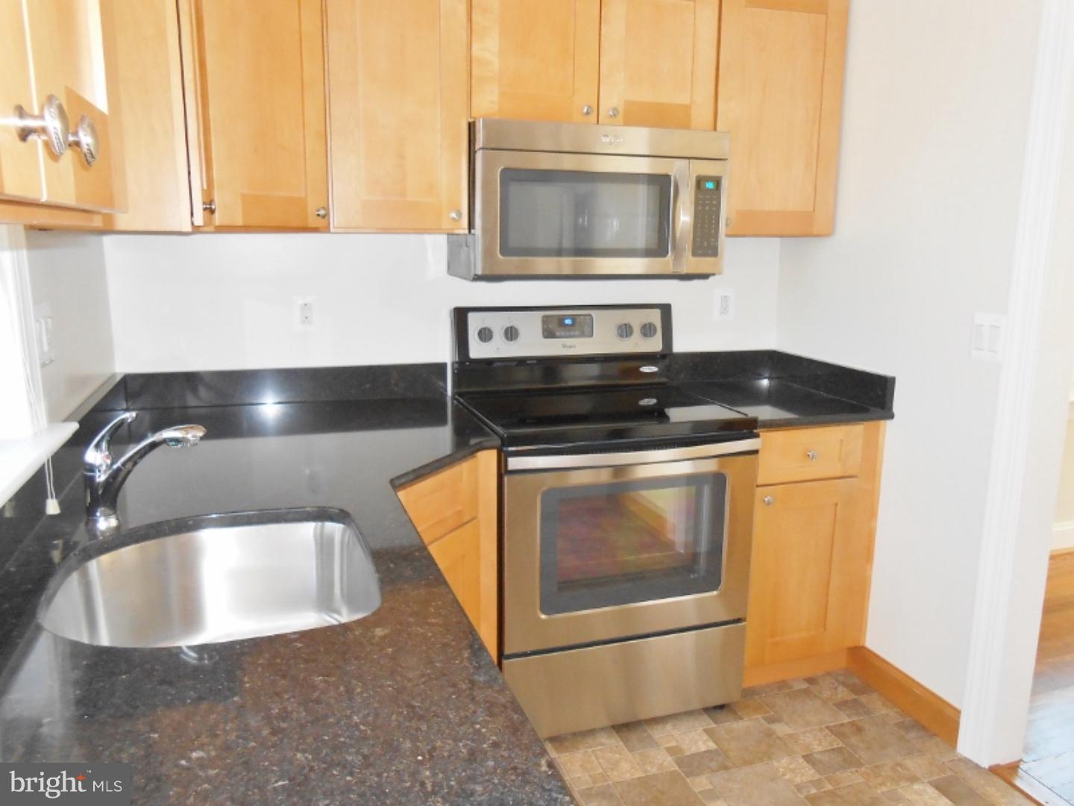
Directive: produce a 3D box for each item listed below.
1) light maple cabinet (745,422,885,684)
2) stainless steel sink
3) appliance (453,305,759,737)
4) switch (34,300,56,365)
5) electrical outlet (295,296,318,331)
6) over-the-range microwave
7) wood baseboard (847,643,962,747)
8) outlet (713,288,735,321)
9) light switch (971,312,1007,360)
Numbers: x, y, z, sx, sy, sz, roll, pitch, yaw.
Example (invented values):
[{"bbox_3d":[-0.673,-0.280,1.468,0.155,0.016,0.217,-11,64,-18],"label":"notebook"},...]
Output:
[{"bbox_3d":[0.764,0.438,2.773,0.472,0.877,0.608,-3,11,-18],"label":"light maple cabinet"},{"bbox_3d":[-0.478,0.359,1.227,0.455,0.215,0.530,-3,11,-18],"label":"stainless steel sink"},{"bbox_3d":[0.180,0.317,2.523,0.760,1.199,0.665,-3,11,-18],"label":"appliance"},{"bbox_3d":[-0.969,-0.137,1.593,0.009,0.119,0.114,-3,11,-18],"label":"switch"},{"bbox_3d":[-0.706,-0.272,2.472,0.071,0.113,0.009,-3,11,-18],"label":"electrical outlet"},{"bbox_3d":[0.136,-0.595,2.455,0.758,0.420,0.439,-3,11,-18],"label":"over-the-range microwave"},{"bbox_3d":[1.121,0.878,2.486,0.017,0.122,0.460,-3,11,-18],"label":"wood baseboard"},{"bbox_3d":[0.680,-0.353,2.915,0.078,0.117,0.009,-3,11,-18],"label":"outlet"},{"bbox_3d":[1.185,-0.171,2.125,0.009,0.122,0.102,-3,11,-18],"label":"light switch"}]

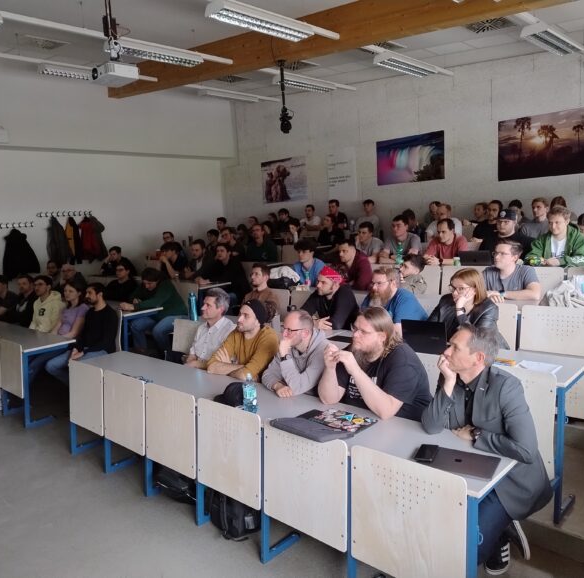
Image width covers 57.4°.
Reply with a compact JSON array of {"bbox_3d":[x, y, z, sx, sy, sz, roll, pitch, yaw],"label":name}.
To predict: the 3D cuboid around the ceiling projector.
[{"bbox_3d":[-1.519,-1.821,4.553,0.322,0.089,0.272,4,9,43],"label":"ceiling projector"}]

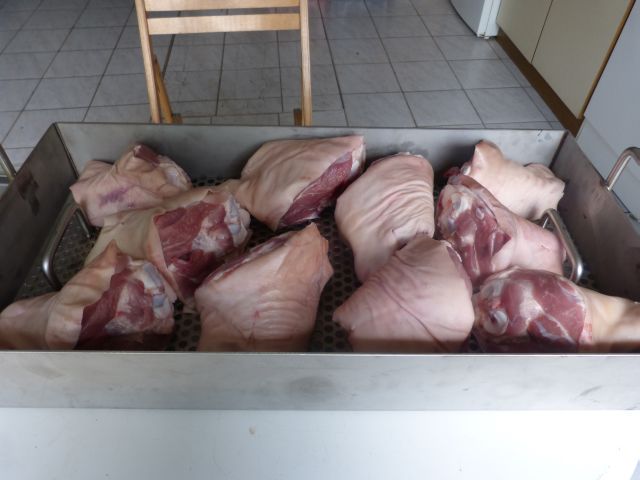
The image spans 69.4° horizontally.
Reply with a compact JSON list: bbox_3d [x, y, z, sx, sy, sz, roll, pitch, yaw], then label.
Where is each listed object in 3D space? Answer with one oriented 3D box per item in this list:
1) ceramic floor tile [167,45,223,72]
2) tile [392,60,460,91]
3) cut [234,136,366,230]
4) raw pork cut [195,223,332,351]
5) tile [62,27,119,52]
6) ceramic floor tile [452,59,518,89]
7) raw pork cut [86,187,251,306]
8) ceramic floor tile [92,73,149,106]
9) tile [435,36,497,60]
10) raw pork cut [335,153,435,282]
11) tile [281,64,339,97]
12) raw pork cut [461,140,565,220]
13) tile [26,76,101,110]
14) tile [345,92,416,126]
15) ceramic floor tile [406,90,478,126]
[{"bbox_3d":[-0.706,-1.023,2.613,0.310,0.010,0.310,-4,48,-4],"label":"ceramic floor tile"},{"bbox_3d":[0.568,-0.875,2.474,0.308,0.010,0.308,-4,48,-4],"label":"tile"},{"bbox_3d":[-0.034,-0.089,0.718,0.210,0.110,0.150,8,47,6],"label":"cut"},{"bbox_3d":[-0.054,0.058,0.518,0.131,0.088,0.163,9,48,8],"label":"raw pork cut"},{"bbox_3d":[-1.417,-1.251,2.878,0.333,0.010,0.333,-3,47,-4],"label":"tile"},{"bbox_3d":[0.878,-0.896,2.495,0.308,0.010,0.308,-4,48,-4],"label":"ceramic floor tile"},{"bbox_3d":[-0.202,0.008,0.625,0.211,0.112,0.161,-15,49,-14],"label":"raw pork cut"},{"bbox_3d":[-0.987,-0.772,2.382,0.310,0.010,0.310,-4,48,-4],"label":"ceramic floor tile"},{"bbox_3d":[0.849,-1.125,2.705,0.308,0.010,0.308,-4,48,-4],"label":"tile"},{"bbox_3d":[0.084,-0.029,0.601,0.122,0.084,0.176,9,48,8],"label":"raw pork cut"},{"bbox_3d":[-0.052,-0.835,2.445,0.310,0.010,0.310,-4,48,-4],"label":"tile"},{"bbox_3d":[0.294,-0.094,0.733,0.170,0.102,0.136,15,49,13],"label":"raw pork cut"},{"bbox_3d":[-1.296,-0.746,2.350,0.308,0.010,0.308,-4,48,-4],"label":"tile"},{"bbox_3d":[0.290,-0.656,2.347,0.333,0.010,0.333,-3,47,-4],"label":"tile"},{"bbox_3d":[0.601,-0.648,2.276,0.310,0.010,0.310,-4,48,-4],"label":"ceramic floor tile"}]

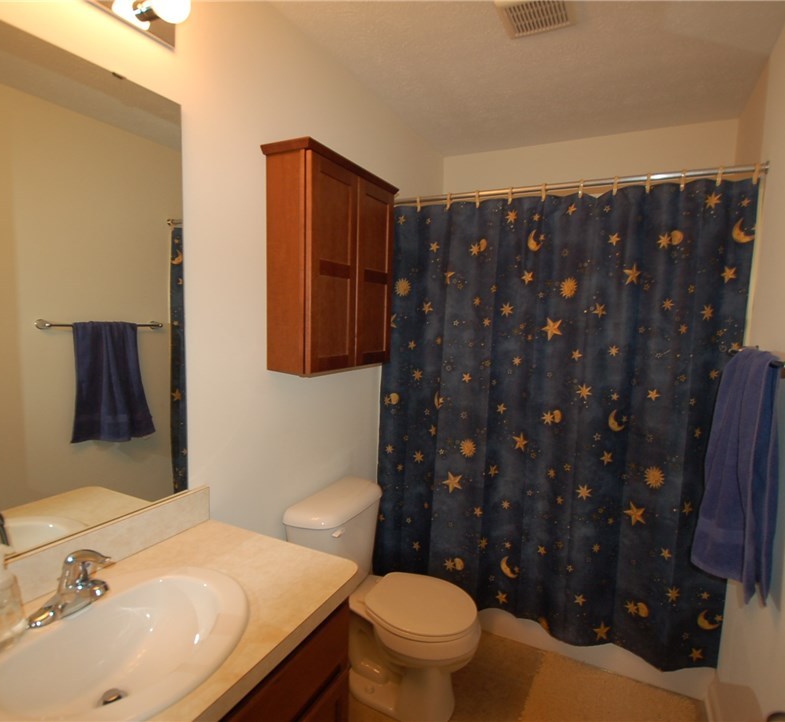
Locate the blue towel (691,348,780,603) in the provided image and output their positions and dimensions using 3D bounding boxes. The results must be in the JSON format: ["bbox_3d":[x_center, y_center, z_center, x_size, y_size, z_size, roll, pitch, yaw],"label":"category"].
[{"bbox_3d":[0.917,0.278,1.220,0.110,0.650,0.390,4,6,27],"label":"blue towel"}]

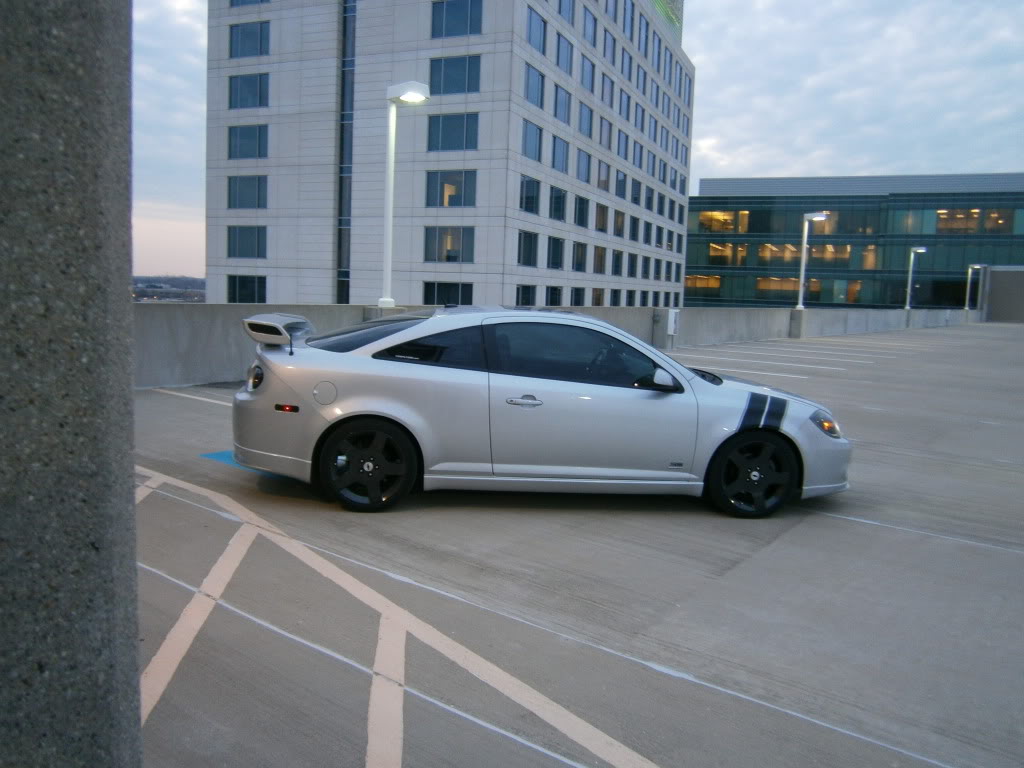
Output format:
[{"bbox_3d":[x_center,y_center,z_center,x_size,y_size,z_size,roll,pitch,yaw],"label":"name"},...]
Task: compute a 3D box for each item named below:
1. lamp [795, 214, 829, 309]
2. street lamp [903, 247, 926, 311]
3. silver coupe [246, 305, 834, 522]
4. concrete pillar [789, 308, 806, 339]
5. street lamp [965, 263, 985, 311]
[{"bbox_3d":[11.135,-4.526,28.598,0.784,3.534,0.470,8,9,38],"label":"lamp"},{"bbox_3d":[22.547,-5.870,42.870,0.784,3.534,0.470,8,9,38],"label":"street lamp"},{"bbox_3d":[0.295,0.097,5.940,4.580,1.400,1.730,2,7,-4],"label":"silver coupe"},{"bbox_3d":[10.839,-2.261,29.047,0.470,1.092,0.549,8,9,38],"label":"concrete pillar"},{"bbox_3d":[35.302,-7.372,58.824,0.784,3.534,0.470,8,9,38],"label":"street lamp"}]

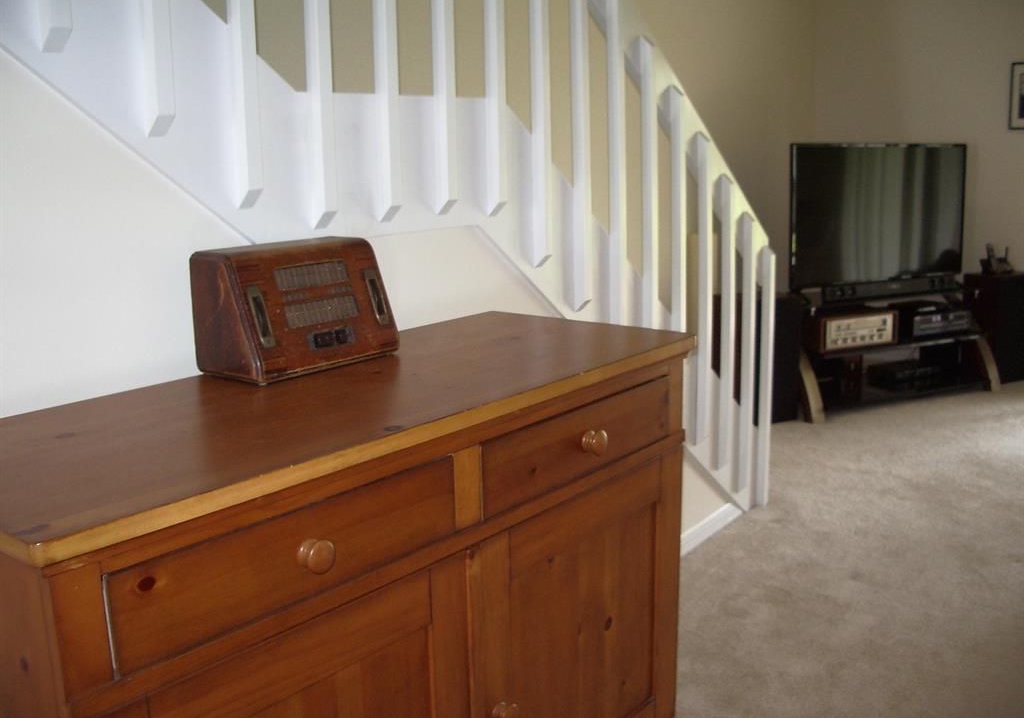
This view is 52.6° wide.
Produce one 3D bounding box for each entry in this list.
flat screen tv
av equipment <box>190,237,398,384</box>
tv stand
[{"bbox_3d":[1.710,-0.678,4.853,1.075,0.640,0.075,-7,13,-25],"label":"flat screen tv"},{"bbox_3d":[-0.363,-0.095,1.770,0.160,0.198,0.317,8,15,37],"label":"av equipment"},{"bbox_3d":[1.744,-0.074,4.934,1.160,0.515,0.450,-7,13,-25],"label":"tv stand"}]

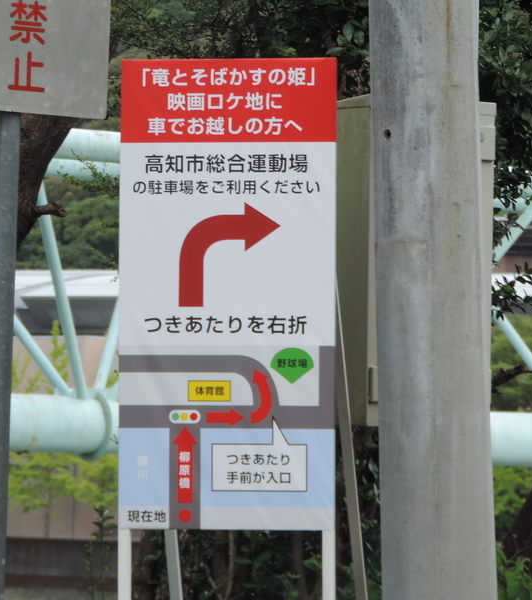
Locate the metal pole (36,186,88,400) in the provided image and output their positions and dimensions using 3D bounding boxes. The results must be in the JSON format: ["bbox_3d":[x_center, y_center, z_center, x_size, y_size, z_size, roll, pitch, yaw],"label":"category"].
[{"bbox_3d":[-1.803,-0.172,39.991,0.114,2.531,0.114,-12,33,-2],"label":"metal pole"}]

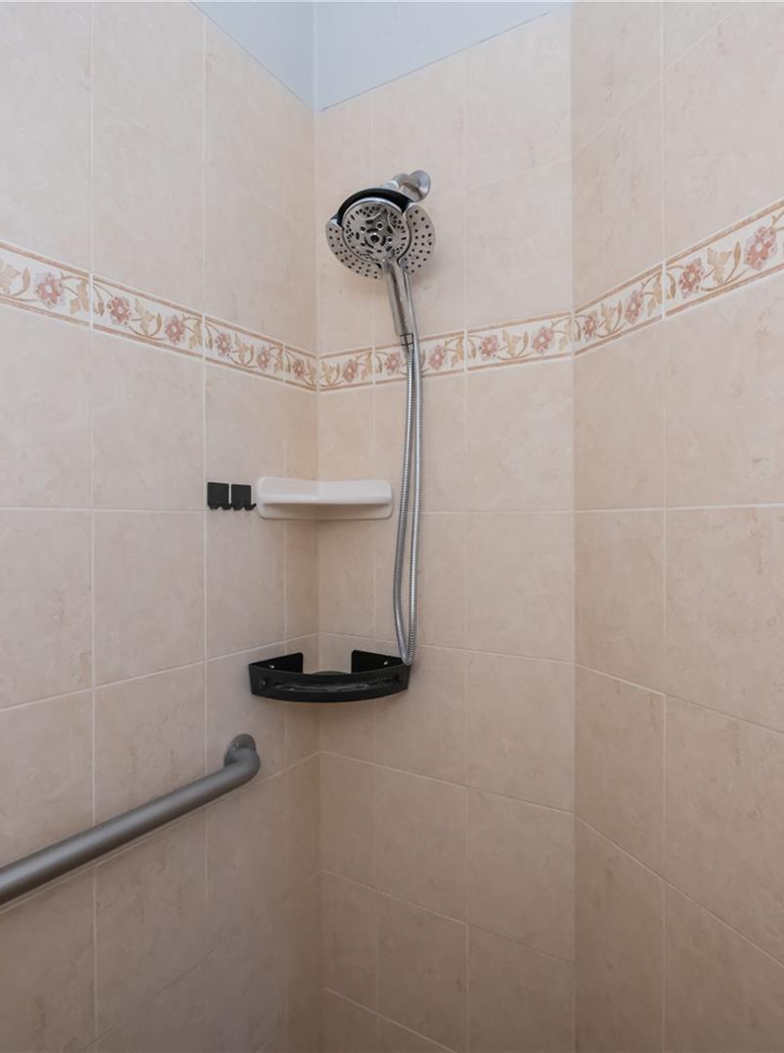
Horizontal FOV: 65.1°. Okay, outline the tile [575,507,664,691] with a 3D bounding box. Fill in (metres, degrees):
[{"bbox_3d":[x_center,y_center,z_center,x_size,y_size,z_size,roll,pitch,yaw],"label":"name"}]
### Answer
[{"bbox_3d":[0.343,0.101,0.934,0.010,0.252,0.197,0,0,-20],"label":"tile"}]

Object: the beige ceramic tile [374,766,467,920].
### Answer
[{"bbox_3d":[0.056,0.609,1.190,0.198,0.252,0.010,0,1,32],"label":"beige ceramic tile"}]

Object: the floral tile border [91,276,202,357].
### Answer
[{"bbox_3d":[-0.379,-0.320,0.964,0.010,0.077,0.199,0,1,32],"label":"floral tile border"}]

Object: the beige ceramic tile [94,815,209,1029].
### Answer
[{"bbox_3d":[-0.377,0.615,0.972,0.010,0.254,0.199,0,1,32],"label":"beige ceramic tile"}]

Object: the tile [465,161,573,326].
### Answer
[{"bbox_3d":[0.219,-0.482,1.066,0.190,0.246,0.010,0,0,32],"label":"tile"}]

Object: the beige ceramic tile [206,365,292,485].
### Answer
[{"bbox_3d":[-0.269,-0.153,1.130,0.010,0.252,0.198,0,1,32],"label":"beige ceramic tile"}]

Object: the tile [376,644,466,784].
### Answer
[{"bbox_3d":[0.055,0.352,1.175,0.195,0.249,0.010,0,0,32],"label":"tile"}]

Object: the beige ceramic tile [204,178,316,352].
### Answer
[{"bbox_3d":[-0.242,-0.490,1.180,0.010,0.254,0.310,0,1,32],"label":"beige ceramic tile"}]

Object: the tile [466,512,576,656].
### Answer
[{"bbox_3d":[0.222,0.101,1.077,0.193,0.251,0.010,0,0,31],"label":"tile"}]

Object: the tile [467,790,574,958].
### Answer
[{"bbox_3d":[0.226,0.613,1.091,0.194,0.254,0.010,0,1,32],"label":"tile"}]

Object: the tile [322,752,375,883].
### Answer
[{"bbox_3d":[-0.089,0.606,1.273,0.140,0.249,0.010,0,0,32],"label":"tile"}]

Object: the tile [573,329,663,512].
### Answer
[{"bbox_3d":[0.338,-0.151,0.922,0.010,0.249,0.195,0,0,-20],"label":"tile"}]

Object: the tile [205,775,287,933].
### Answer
[{"bbox_3d":[-0.269,0.613,1.143,0.010,0.254,0.199,0,1,32],"label":"tile"}]

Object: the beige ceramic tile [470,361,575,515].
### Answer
[{"bbox_3d":[0.220,-0.152,1.068,0.190,0.249,0.010,0,0,32],"label":"beige ceramic tile"}]

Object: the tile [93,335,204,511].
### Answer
[{"bbox_3d":[-0.374,-0.151,0.960,0.010,0.254,0.202,0,0,32],"label":"tile"}]

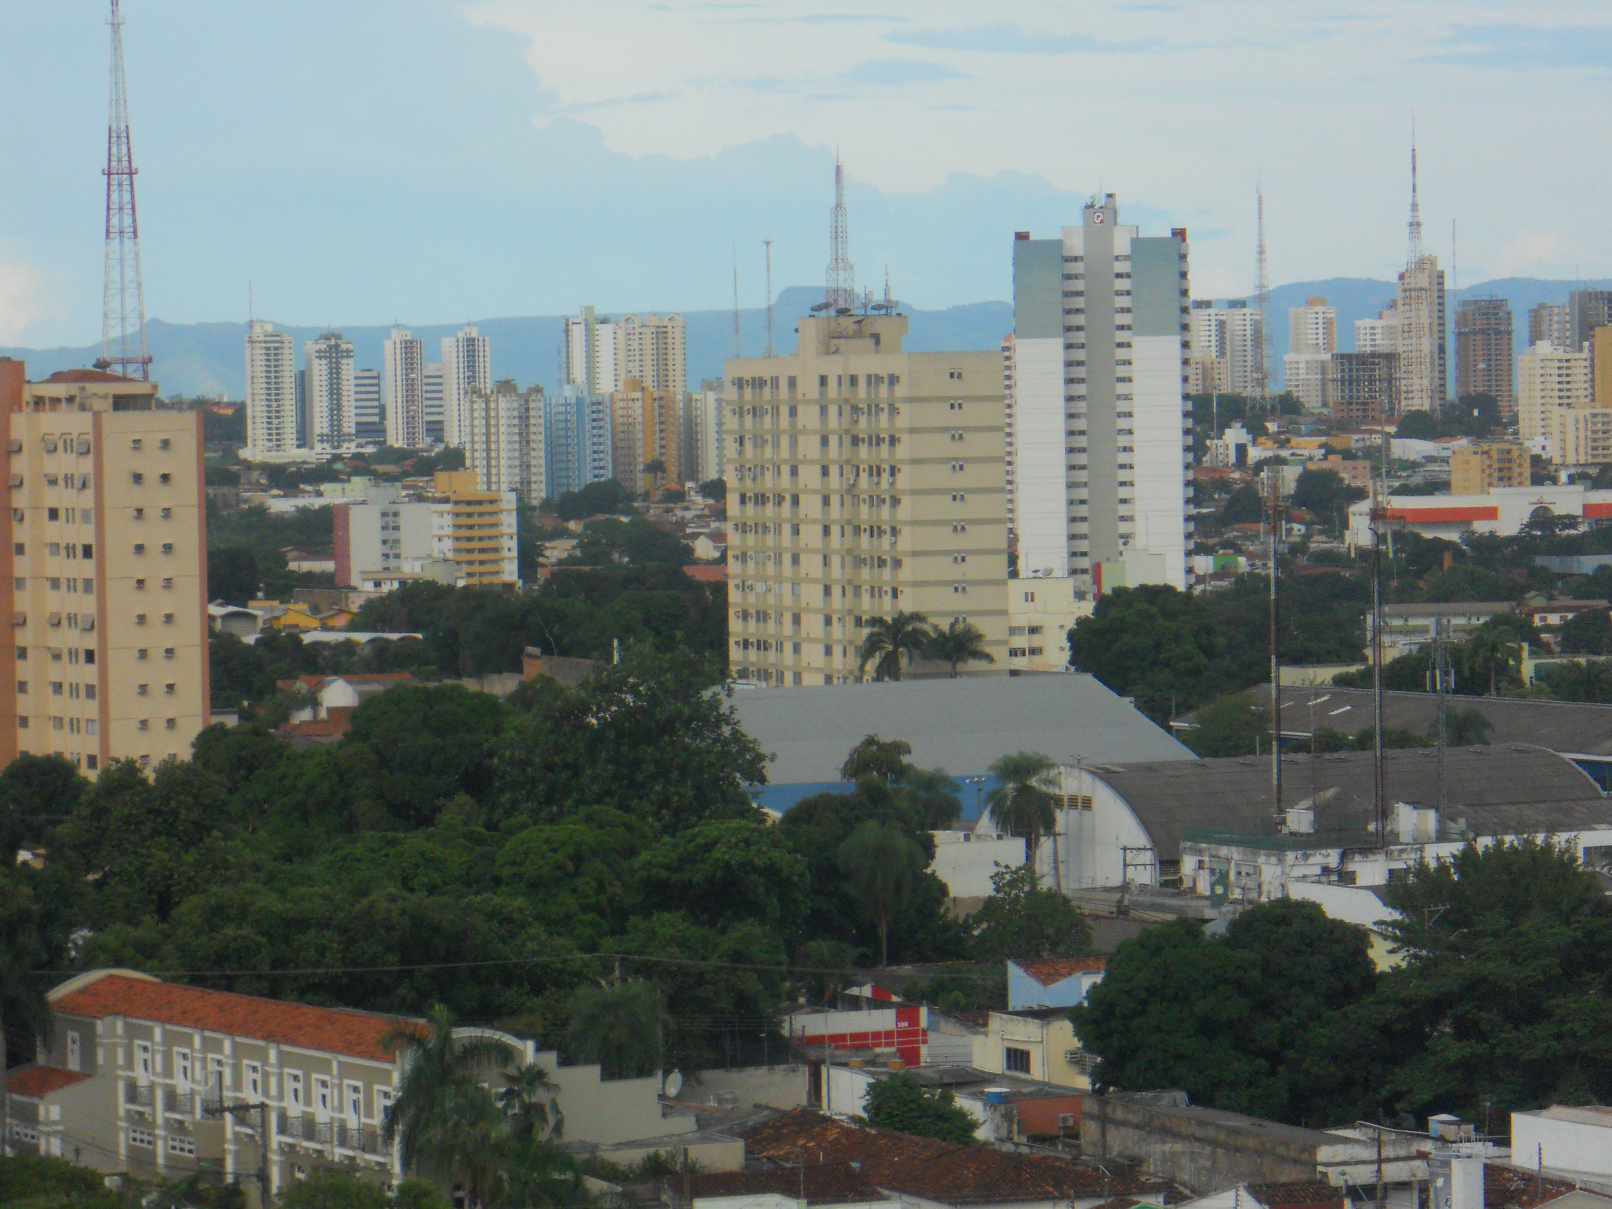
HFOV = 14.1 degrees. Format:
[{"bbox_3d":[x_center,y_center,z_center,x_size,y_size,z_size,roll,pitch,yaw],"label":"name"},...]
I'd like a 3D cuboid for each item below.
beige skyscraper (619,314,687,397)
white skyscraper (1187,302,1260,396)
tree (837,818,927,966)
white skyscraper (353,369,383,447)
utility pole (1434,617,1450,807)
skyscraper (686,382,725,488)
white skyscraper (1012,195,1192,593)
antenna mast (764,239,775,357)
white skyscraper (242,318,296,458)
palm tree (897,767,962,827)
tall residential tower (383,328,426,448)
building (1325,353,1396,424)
[{"bbox_3d":[-82.821,-122.373,3500.000,33.000,68.285,20.000,-1,2,-12],"label":"beige skyscraper"},{"bbox_3d":[233.793,-139.924,3640.000,38.000,56.954,18.000,-1,2,-10],"label":"white skyscraper"},{"bbox_3d":[4.207,16.151,360.000,5.000,8.519,5.000,-1,2,0],"label":"tree"},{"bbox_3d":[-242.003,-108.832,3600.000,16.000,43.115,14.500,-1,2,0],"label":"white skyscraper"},{"bbox_3d":[40.640,7.490,417.000,0.900,13.450,0.900,-1,2,0],"label":"utility pole"},{"bbox_3d":[-34.130,-63.790,2436.930,22.000,40.480,17.000,-2,2,-12],"label":"skyscraper"},{"bbox_3d":[51.310,-35.110,1125.560,29.500,71.320,18.000,-1,2,6],"label":"white skyscraper"},{"bbox_3d":[-3.690,-29.980,640.000,0.800,12.000,0.800,-2,2,-26],"label":"antenna mast"},{"bbox_3d":[-279.590,-112.620,3409.570,26.000,70.470,20.000,-2,2,-13],"label":"white skyscraper"},{"bbox_3d":[8.310,14.060,437.000,4.600,6.580,4.600,-1,2,0],"label":"palm tree"},{"bbox_3d":[-215.951,-116.281,3510.000,16.500,64.412,17.000,-2,2,-24],"label":"tall residential tower"},{"bbox_3d":[245.479,-94.204,2858.944,24.260,32.120,18.210,0,2,30],"label":"building"}]

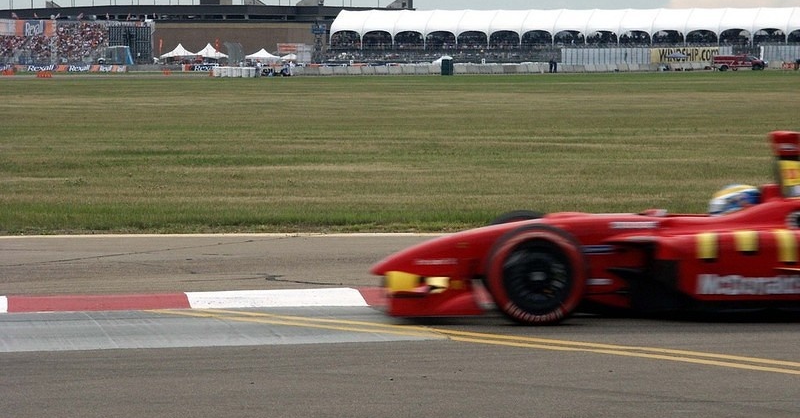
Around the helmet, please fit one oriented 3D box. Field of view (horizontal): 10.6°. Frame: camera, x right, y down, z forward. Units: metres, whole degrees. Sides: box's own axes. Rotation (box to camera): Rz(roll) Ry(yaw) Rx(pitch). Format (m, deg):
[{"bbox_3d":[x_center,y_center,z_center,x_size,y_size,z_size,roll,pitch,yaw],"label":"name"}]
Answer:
[{"bbox_3d":[2.244,-0.027,28.900,0.320,0.265,0.250,0,2,0],"label":"helmet"}]

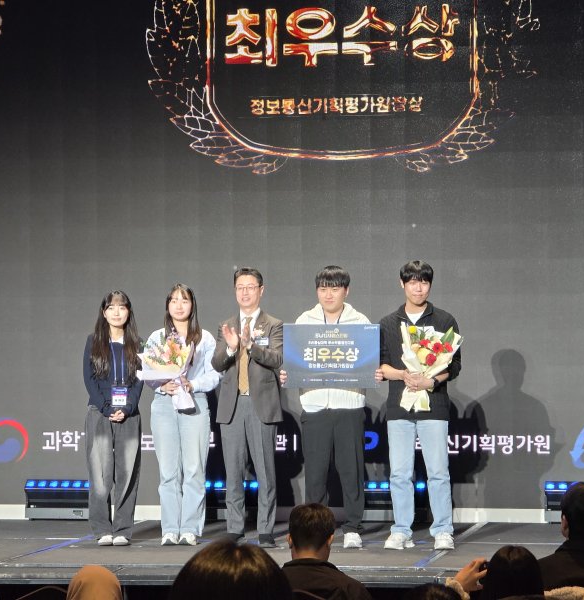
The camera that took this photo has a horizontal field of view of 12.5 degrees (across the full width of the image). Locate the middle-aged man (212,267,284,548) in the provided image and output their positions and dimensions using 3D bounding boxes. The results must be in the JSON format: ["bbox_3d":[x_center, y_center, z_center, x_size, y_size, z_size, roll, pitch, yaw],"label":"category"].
[{"bbox_3d":[-0.274,0.668,16.593,0.440,1.743,0.370,0,-1,11],"label":"middle-aged man"}]

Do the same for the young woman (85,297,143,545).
[{"bbox_3d":[-1.132,0.744,16.826,0.400,1.604,0.280,0,-1,-6],"label":"young woman"}]

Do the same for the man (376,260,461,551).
[{"bbox_3d":[0.782,0.646,16.380,0.520,1.774,0.370,0,-1,11],"label":"man"}]

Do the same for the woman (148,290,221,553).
[{"bbox_3d":[-0.694,0.719,16.793,0.460,1.650,0.340,0,-1,2],"label":"woman"}]

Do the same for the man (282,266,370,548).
[{"bbox_3d":[0.231,0.664,16.612,0.580,1.749,0.370,0,-1,9],"label":"man"}]

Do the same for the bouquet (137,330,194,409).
[{"bbox_3d":[-0.783,0.443,16.593,0.320,0.460,0.240,-19,16,3],"label":"bouquet"}]

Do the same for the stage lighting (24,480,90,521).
[{"bbox_3d":[-1.666,1.439,19.080,0.500,0.283,0.170,0,-1,10],"label":"stage lighting"}]

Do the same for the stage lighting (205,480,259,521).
[{"bbox_3d":[-0.438,1.432,18.889,0.500,0.283,0.170,0,-1,10],"label":"stage lighting"}]

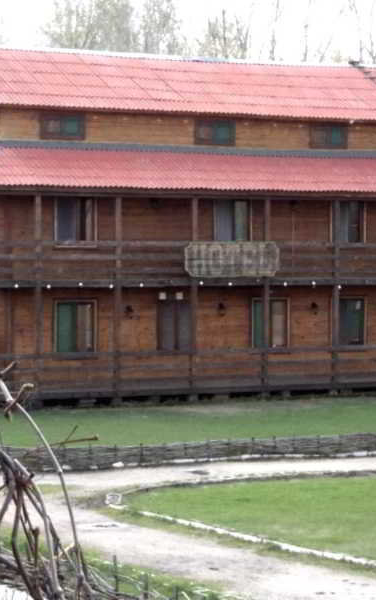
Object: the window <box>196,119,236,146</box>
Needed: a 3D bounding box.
[{"bbox_3d":[0.695,-4.323,48.763,1.216,0.745,0.120,-1,2,-26],"label":"window"}]

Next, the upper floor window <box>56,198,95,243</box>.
[{"bbox_3d":[-2.999,-2.076,50.695,1.280,1.342,0.120,-1,2,-28],"label":"upper floor window"}]

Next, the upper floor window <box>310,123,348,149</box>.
[{"bbox_3d":[4.132,-4.798,55.493,1.315,0.797,0.120,-1,2,-28],"label":"upper floor window"}]

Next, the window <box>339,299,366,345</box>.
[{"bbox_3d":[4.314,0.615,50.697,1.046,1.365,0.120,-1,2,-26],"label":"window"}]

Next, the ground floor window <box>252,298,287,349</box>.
[{"bbox_3d":[2.180,0.668,49.635,1.122,1.415,0.120,-1,2,-26],"label":"ground floor window"}]

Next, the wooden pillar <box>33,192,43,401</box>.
[{"bbox_3d":[-3.882,-0.106,49.207,0.140,5.234,0.140,-1,2,-28],"label":"wooden pillar"}]

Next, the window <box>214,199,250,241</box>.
[{"bbox_3d":[1.258,-2.180,52.979,1.247,1.341,0.120,-1,2,-28],"label":"window"}]

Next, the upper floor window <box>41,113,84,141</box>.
[{"bbox_3d":[-3.397,-4.713,51.451,1.354,0.753,0.120,-1,2,-28],"label":"upper floor window"}]

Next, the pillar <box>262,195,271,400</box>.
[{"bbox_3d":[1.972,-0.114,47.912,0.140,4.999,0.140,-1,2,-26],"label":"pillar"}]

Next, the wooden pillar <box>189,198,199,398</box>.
[{"bbox_3d":[0.142,-0.112,51.368,0.140,5.356,0.140,-1,2,-28],"label":"wooden pillar"}]

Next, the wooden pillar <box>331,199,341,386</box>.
[{"bbox_3d":[4.166,-0.180,53.527,0.140,5.368,0.140,-1,2,-28],"label":"wooden pillar"}]

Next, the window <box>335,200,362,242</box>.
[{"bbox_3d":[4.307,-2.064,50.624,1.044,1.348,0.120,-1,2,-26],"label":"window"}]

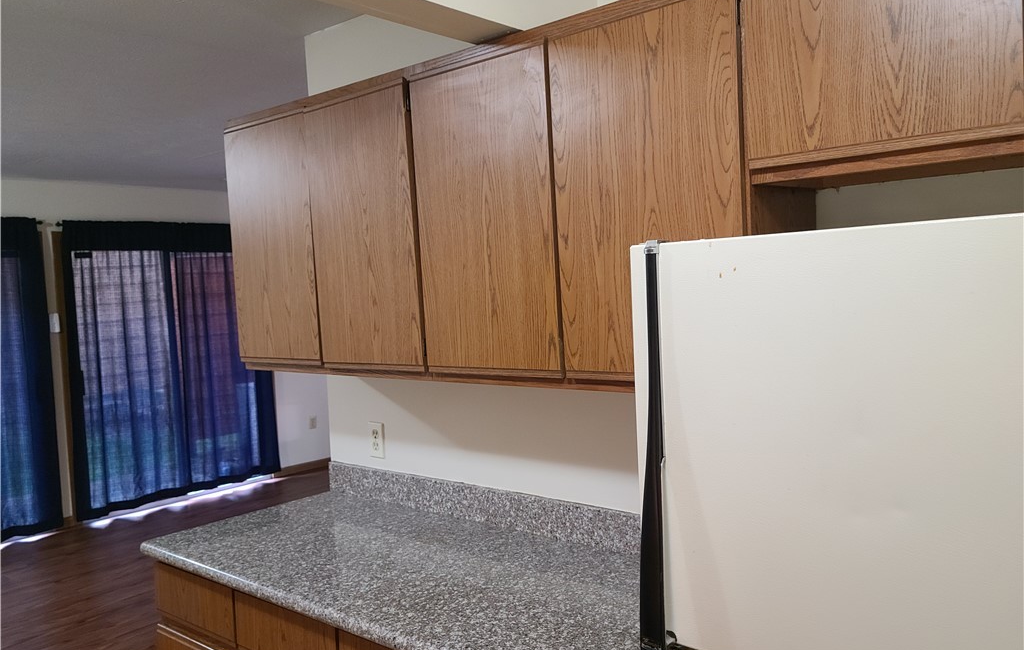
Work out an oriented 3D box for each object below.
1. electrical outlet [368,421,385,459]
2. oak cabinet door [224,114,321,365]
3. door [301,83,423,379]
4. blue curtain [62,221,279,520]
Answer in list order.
[{"bbox_3d":[-0.424,0.362,2.591,0.071,0.115,0.010,0,4,41],"label":"electrical outlet"},{"bbox_3d":[-0.683,-0.233,2.371,0.391,0.694,0.020,0,4,40],"label":"oak cabinet door"},{"bbox_3d":[-0.375,-0.235,2.110,0.386,0.694,0.020,0,4,40],"label":"door"},{"bbox_3d":[-2.598,0.269,6.518,0.120,2.150,1.650,0,4,41],"label":"blue curtain"}]

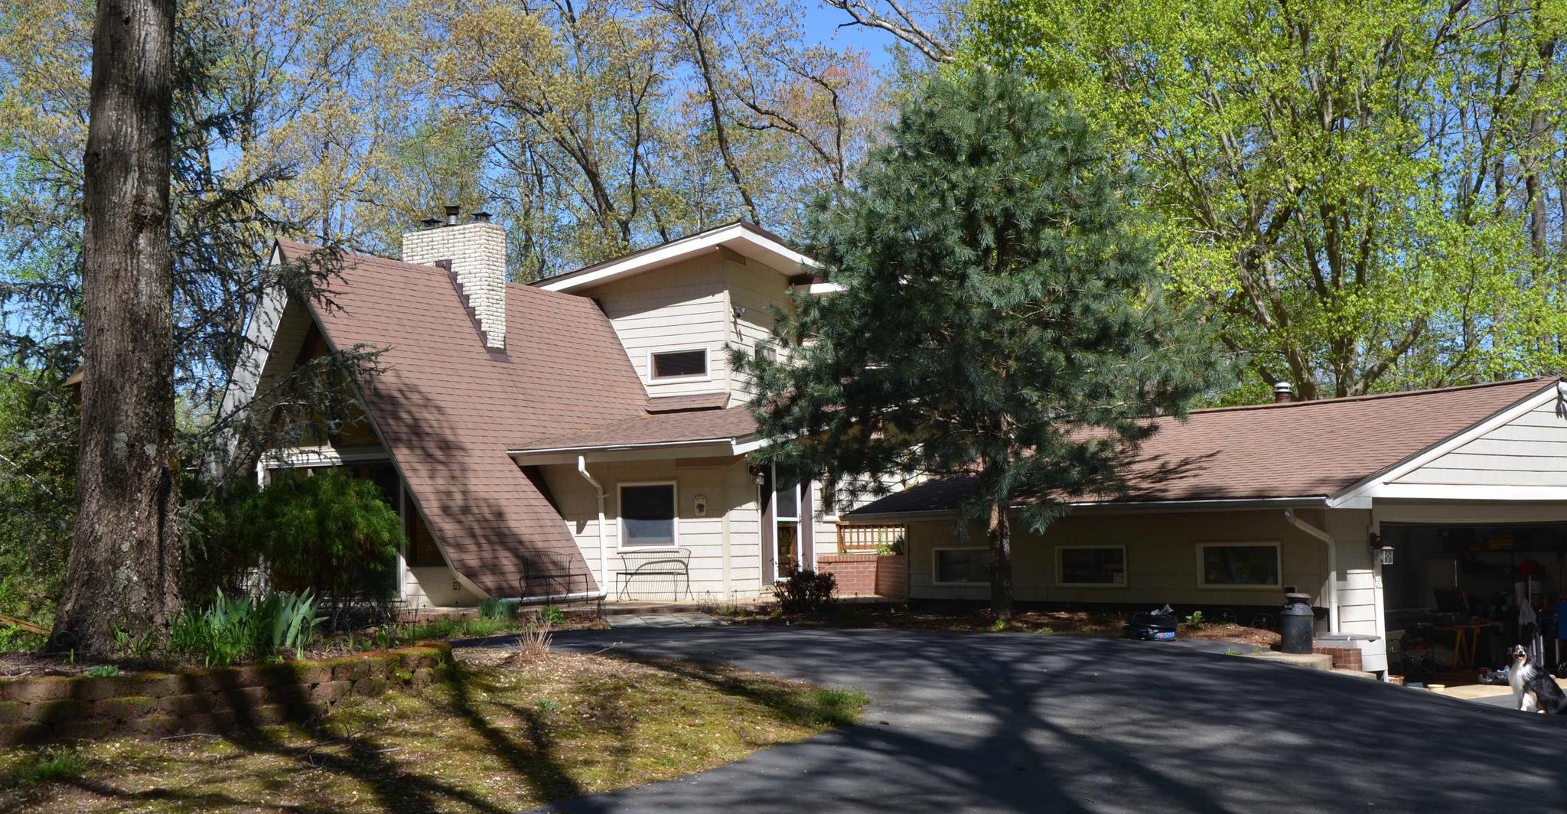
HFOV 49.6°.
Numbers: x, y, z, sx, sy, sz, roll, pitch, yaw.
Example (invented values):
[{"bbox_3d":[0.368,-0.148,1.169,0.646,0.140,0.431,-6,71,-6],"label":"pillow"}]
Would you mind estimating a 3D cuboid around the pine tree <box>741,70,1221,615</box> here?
[{"bbox_3d":[2.630,-0.910,22.550,6.200,7.350,5.900,0,-6,0],"label":"pine tree"}]

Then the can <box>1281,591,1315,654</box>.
[{"bbox_3d":[5.616,2.366,18.500,0.345,0.650,0.345,0,-6,0],"label":"can"}]

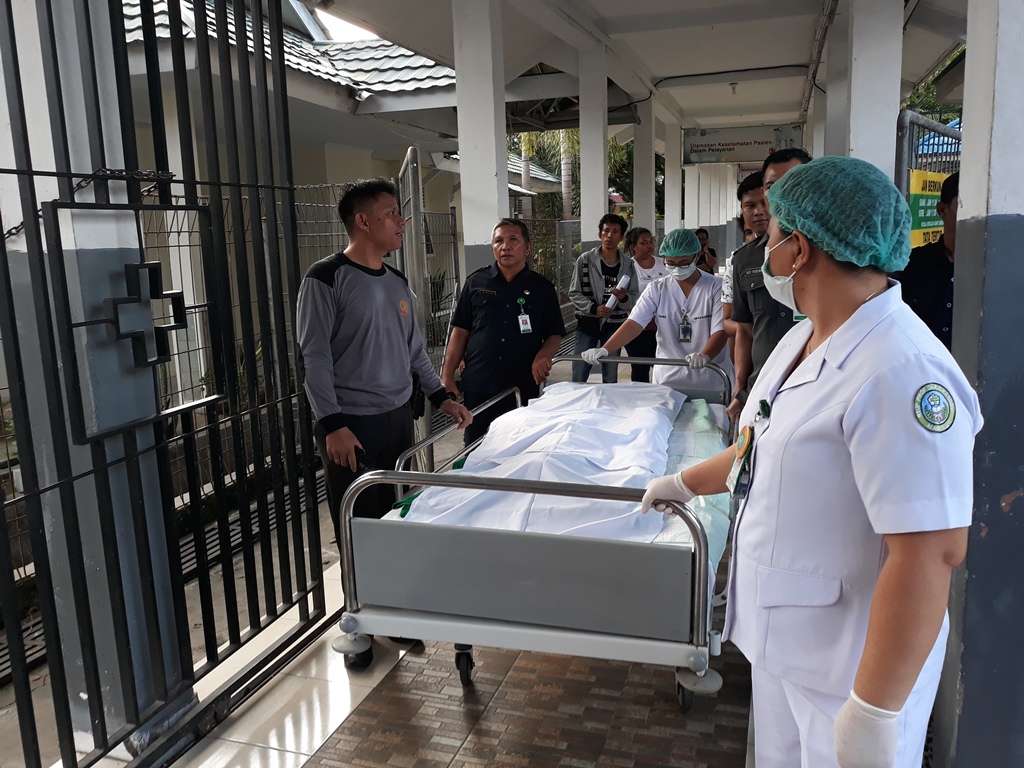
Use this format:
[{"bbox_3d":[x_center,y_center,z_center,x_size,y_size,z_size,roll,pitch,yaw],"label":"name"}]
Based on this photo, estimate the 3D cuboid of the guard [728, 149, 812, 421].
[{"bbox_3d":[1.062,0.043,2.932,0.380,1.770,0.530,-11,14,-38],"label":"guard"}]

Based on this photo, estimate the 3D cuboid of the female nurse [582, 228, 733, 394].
[{"bbox_3d":[0.848,-0.135,4.601,0.780,1.500,0.500,1,11,15],"label":"female nurse"}]

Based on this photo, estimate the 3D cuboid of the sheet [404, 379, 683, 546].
[{"bbox_3d":[0.310,0.206,3.379,0.840,0.220,1.880,1,12,18],"label":"sheet"}]

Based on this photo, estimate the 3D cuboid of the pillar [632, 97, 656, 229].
[{"bbox_3d":[2.133,-2.757,12.766,0.280,3.420,0.270,1,12,18],"label":"pillar"}]

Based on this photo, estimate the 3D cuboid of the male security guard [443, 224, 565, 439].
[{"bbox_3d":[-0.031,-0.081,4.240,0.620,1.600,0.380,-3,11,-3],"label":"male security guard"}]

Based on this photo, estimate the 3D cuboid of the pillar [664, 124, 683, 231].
[{"bbox_3d":[3.294,-3.479,16.230,0.280,3.420,0.270,1,12,18],"label":"pillar"}]

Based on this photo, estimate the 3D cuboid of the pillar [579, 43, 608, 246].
[{"bbox_3d":[0.972,-2.035,9.302,0.280,3.420,0.270,1,12,18],"label":"pillar"}]

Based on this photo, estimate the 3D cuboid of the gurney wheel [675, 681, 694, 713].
[{"bbox_3d":[0.560,0.979,2.564,0.050,0.115,0.110,-1,11,7],"label":"gurney wheel"}]

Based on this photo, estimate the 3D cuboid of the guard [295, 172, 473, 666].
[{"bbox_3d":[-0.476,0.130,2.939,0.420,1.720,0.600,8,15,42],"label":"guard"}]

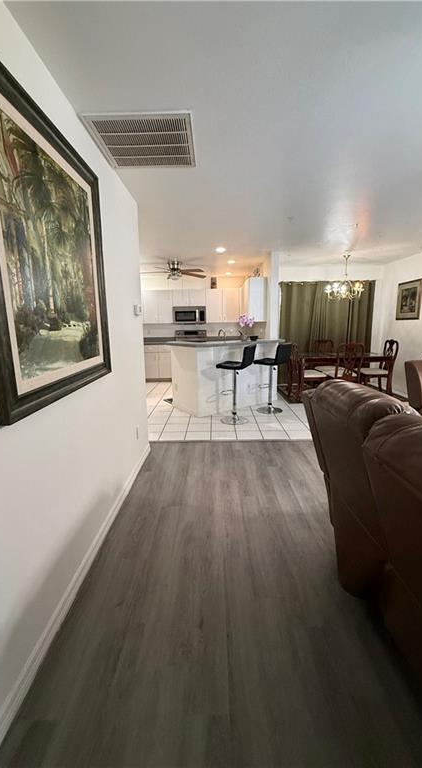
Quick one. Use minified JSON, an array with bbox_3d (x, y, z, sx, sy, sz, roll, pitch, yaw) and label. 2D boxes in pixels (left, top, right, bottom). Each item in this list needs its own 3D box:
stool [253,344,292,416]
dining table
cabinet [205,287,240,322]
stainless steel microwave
[{"bbox_3d":[0.904,-0.088,4.743,0.430,1.030,0.420,8,14,35],"label":"stool"},{"bbox_3d":[2.225,-0.148,5.579,1.530,0.750,0.860,-1,11,1],"label":"dining table"},{"bbox_3d":[0.272,-1.821,7.254,0.770,0.750,0.320,-1,11,1],"label":"cabinet"},{"bbox_3d":[-0.473,-1.588,7.237,0.755,0.410,0.400,0,11,1],"label":"stainless steel microwave"}]

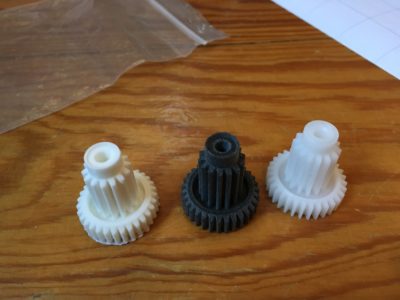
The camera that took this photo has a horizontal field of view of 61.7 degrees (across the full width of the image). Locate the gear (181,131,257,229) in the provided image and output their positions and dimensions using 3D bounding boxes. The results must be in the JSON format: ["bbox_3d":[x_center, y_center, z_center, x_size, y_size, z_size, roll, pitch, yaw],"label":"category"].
[{"bbox_3d":[0.009,0.011,0.145,0.034,0.039,0.034,-2,46,0],"label":"gear"}]

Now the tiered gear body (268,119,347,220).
[{"bbox_3d":[0.049,0.006,0.148,0.034,0.039,0.034,-2,46,0],"label":"tiered gear body"}]

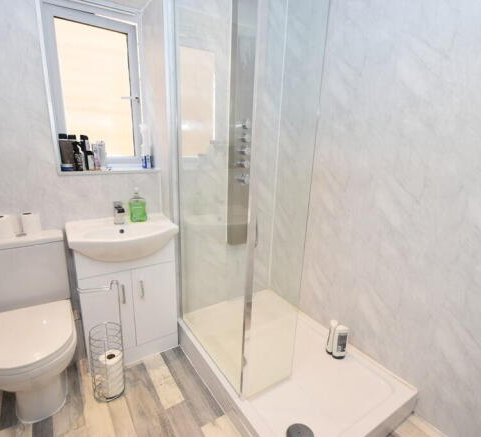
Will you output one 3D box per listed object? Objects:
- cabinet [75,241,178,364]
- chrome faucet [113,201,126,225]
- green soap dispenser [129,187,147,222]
[{"bbox_3d":[-0.739,0.475,1.771,0.524,0.767,0.398,-7,17,-33],"label":"cabinet"},{"bbox_3d":[-0.737,-0.026,1.673,0.050,0.145,0.138,-7,17,-33],"label":"chrome faucet"},{"bbox_3d":[-0.664,-0.086,1.778,0.095,0.215,0.055,-5,16,-25],"label":"green soap dispenser"}]

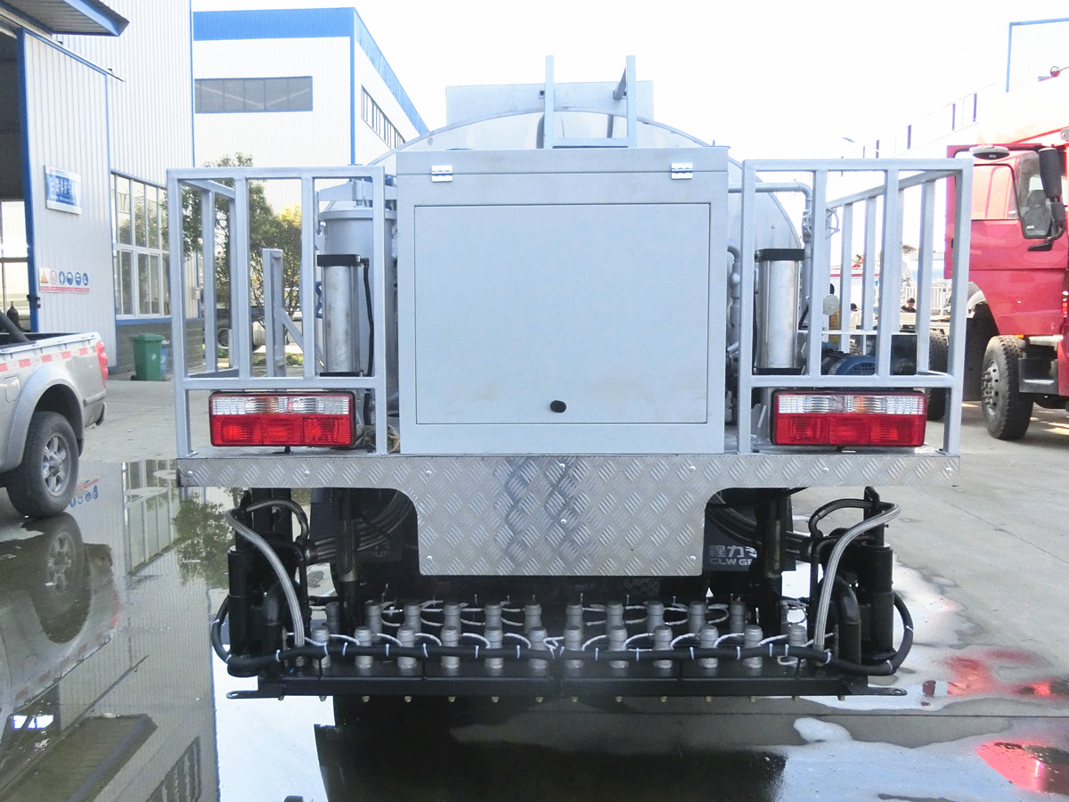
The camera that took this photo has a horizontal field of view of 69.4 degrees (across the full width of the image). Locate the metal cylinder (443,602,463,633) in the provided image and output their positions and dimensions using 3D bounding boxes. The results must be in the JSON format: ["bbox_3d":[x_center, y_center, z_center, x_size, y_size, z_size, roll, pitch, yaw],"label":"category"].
[{"bbox_3d":[-0.244,0.663,2.328,0.053,0.110,0.053,0,7,1],"label":"metal cylinder"}]

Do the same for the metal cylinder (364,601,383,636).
[{"bbox_3d":[-0.487,0.667,2.334,0.053,0.110,0.053,0,7,1],"label":"metal cylinder"}]

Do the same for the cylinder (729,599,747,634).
[{"bbox_3d":[0.574,0.621,2.180,0.047,0.105,0.047,0,6,1],"label":"cylinder"}]

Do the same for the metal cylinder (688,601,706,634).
[{"bbox_3d":[0.487,0.654,2.308,0.053,0.110,0.053,0,7,1],"label":"metal cylinder"}]

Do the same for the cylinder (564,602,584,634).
[{"bbox_3d":[0.115,0.624,2.189,0.047,0.105,0.047,0,6,1],"label":"cylinder"}]

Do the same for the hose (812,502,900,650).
[{"bbox_3d":[0.858,0.478,2.069,0.209,0.404,0.130,0,6,1],"label":"hose"}]

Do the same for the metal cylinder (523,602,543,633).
[{"bbox_3d":[-0.005,0.625,2.191,0.047,0.105,0.047,0,6,1],"label":"metal cylinder"}]

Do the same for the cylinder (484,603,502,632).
[{"bbox_3d":[-0.123,0.662,2.325,0.053,0.110,0.053,0,7,1],"label":"cylinder"}]

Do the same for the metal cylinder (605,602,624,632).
[{"bbox_3d":[0.240,0.657,2.314,0.053,0.110,0.053,0,7,1],"label":"metal cylinder"}]

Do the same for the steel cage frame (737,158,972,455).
[{"bbox_3d":[0.821,-0.289,2.501,0.572,0.750,1.070,0,7,1],"label":"steel cage frame"}]

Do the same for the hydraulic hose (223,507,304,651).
[{"bbox_3d":[-0.725,0.495,2.098,0.200,0.385,0.130,0,6,1],"label":"hydraulic hose"}]

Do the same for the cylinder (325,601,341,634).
[{"bbox_3d":[-0.572,0.631,2.201,0.047,0.105,0.047,0,6,1],"label":"cylinder"}]

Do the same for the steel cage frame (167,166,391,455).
[{"bbox_3d":[-0.642,-0.241,2.153,0.541,0.723,0.400,0,6,1],"label":"steel cage frame"}]

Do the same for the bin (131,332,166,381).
[{"bbox_3d":[-8.021,-0.914,16.000,0.610,1.000,0.510,4,8,33],"label":"bin"}]

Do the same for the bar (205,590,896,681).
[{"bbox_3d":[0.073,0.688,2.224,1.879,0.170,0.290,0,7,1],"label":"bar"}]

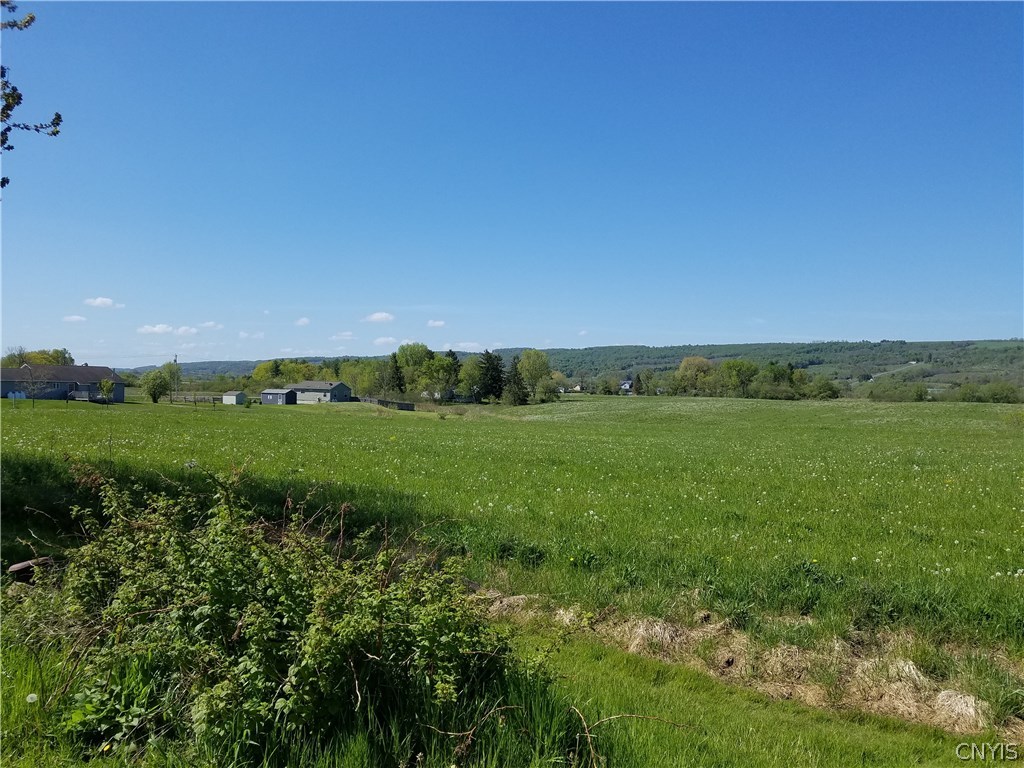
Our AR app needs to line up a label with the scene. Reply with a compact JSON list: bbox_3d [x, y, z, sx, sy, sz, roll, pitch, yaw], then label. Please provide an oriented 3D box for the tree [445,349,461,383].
[{"bbox_3d":[-14.957,-2.180,195.000,4.240,13.160,4.240,0,0,-4],"label":"tree"}]

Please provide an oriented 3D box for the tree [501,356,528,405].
[{"bbox_3d":[0.936,-0.701,160.000,5.320,10.640,5.320,0,0,0],"label":"tree"}]

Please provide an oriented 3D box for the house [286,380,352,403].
[{"bbox_3d":[-40.368,1.669,160.000,12.000,4.270,7.300,0,0,24],"label":"house"}]

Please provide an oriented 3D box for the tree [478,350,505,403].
[{"bbox_3d":[-4.423,-1.522,166.000,5.510,11.350,5.510,0,0,-2],"label":"tree"}]

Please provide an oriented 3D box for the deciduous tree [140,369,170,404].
[{"bbox_3d":[-57.923,0.493,125.000,4.340,5.240,4.340,0,0,-25],"label":"deciduous tree"}]

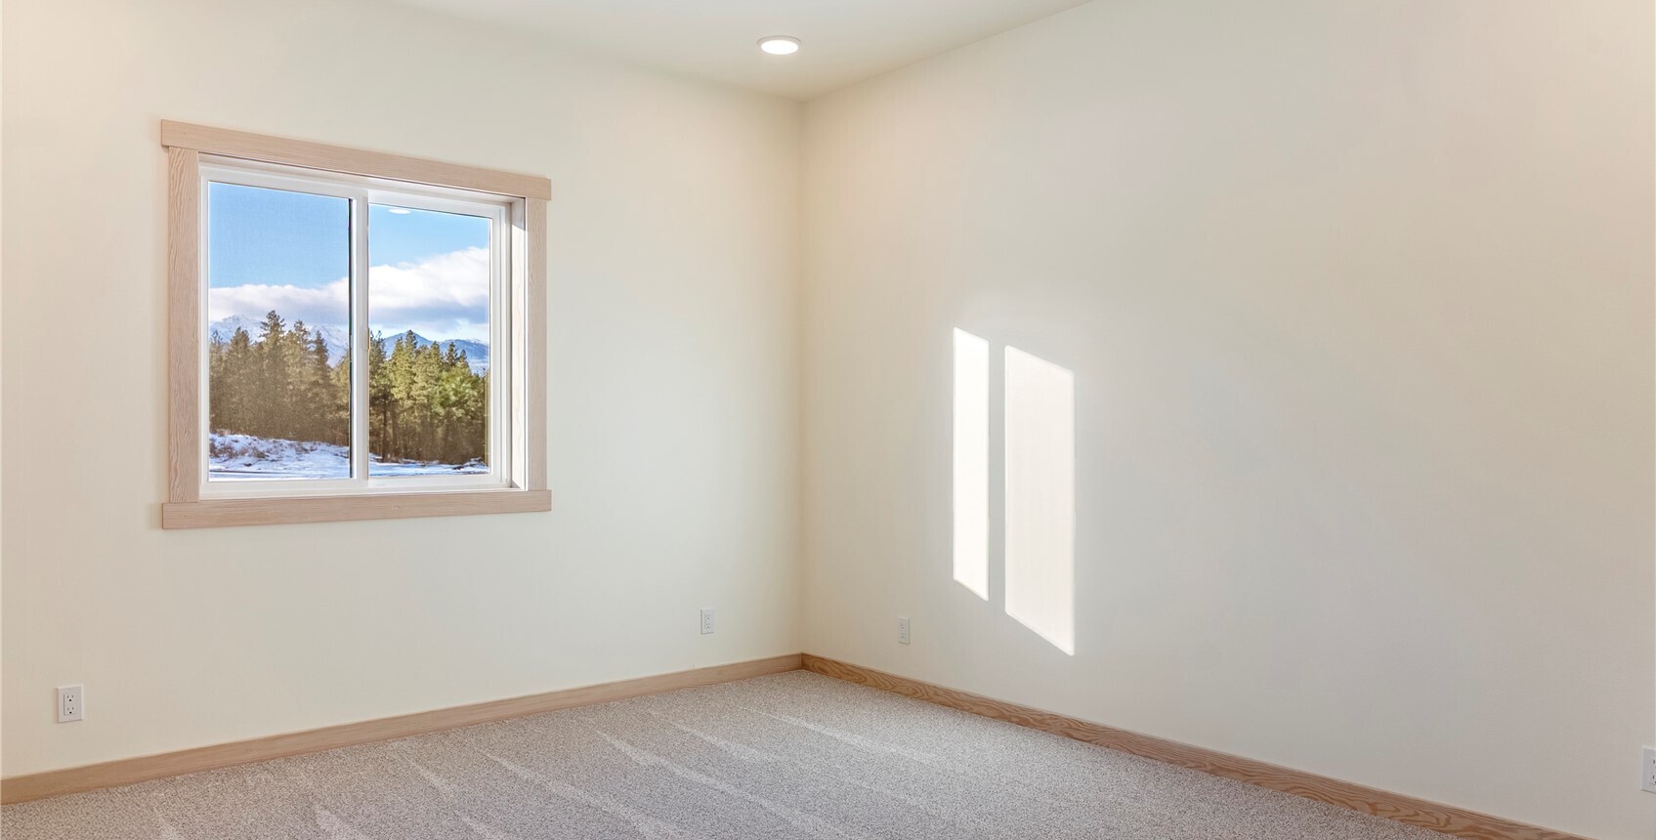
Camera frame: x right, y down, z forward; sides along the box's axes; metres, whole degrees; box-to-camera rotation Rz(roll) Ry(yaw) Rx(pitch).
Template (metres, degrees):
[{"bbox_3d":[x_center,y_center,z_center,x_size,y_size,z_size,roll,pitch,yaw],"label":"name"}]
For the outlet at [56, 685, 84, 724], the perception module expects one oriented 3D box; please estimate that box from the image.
[{"bbox_3d":[-2.414,0.907,3.520,0.070,0.114,0.007,0,-1,-39],"label":"outlet"}]

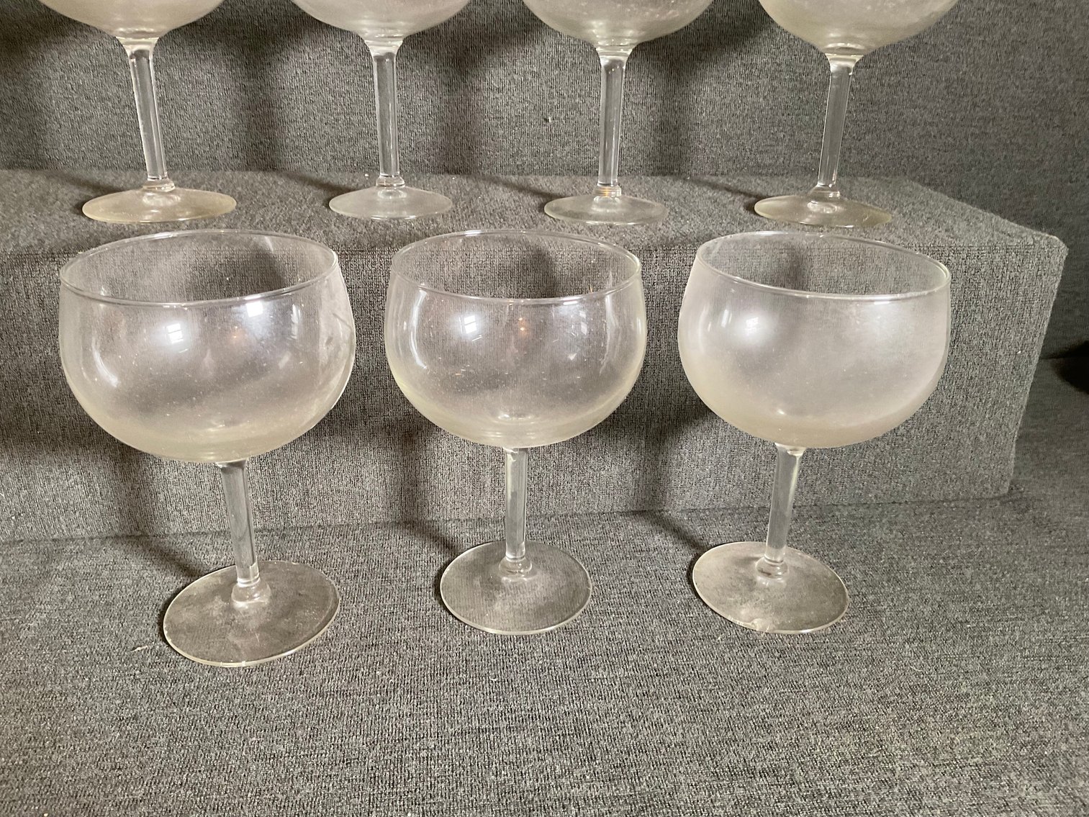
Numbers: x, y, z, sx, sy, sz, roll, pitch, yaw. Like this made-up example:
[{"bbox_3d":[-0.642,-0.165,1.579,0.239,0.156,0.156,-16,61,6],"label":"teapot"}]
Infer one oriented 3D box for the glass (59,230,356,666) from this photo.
[{"bbox_3d":[-0.135,0.019,0.394,0.114,0.167,0.114,1,26,0],"label":"glass"}]

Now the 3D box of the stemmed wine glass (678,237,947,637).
[{"bbox_3d":[0.115,0.013,0.423,0.114,0.167,0.114,1,26,0],"label":"stemmed wine glass"}]

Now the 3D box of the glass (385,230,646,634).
[{"bbox_3d":[-0.013,0.013,0.422,0.114,0.167,0.114,1,26,0],"label":"glass"}]

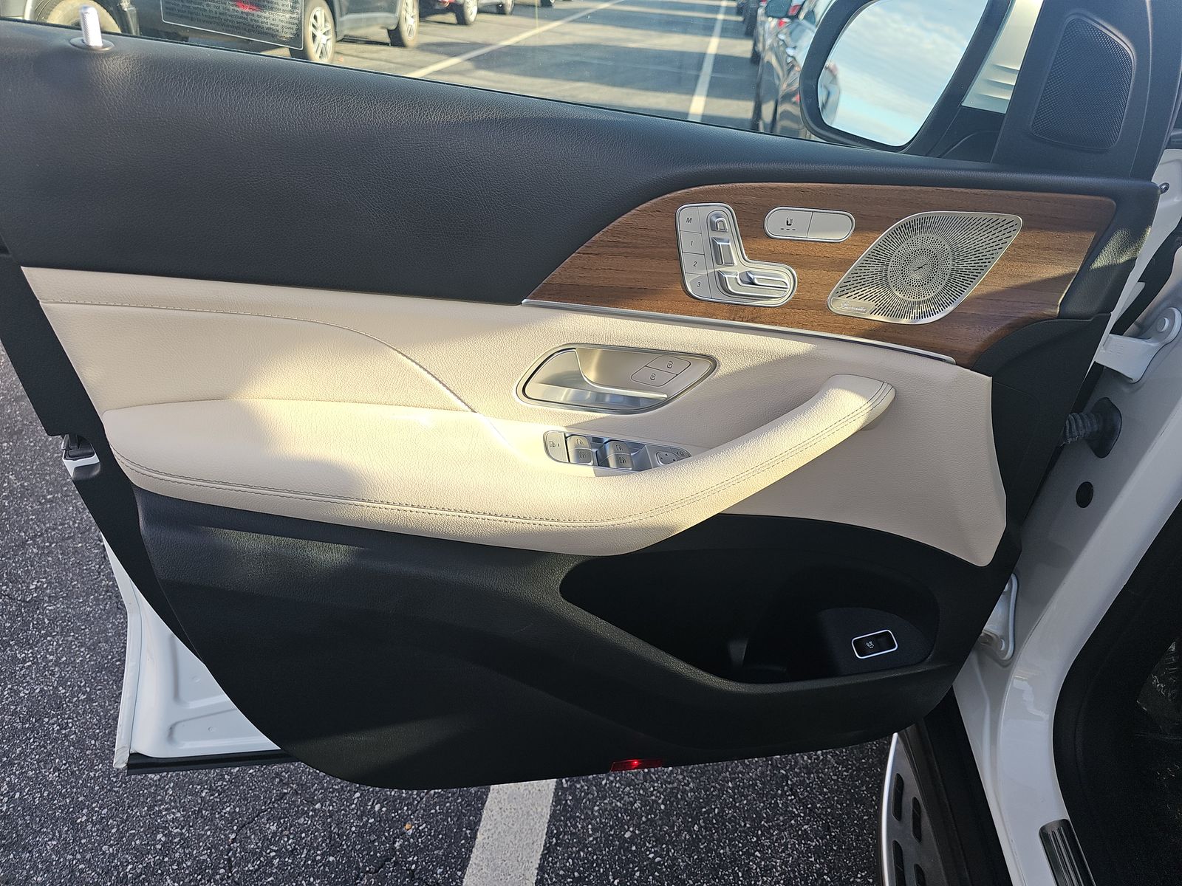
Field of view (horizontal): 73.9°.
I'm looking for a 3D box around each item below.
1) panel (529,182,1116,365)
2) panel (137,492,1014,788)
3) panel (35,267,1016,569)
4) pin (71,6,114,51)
[{"bbox_3d":[0.212,-0.152,0.695,0.530,0.162,0.045,2,33,-13],"label":"panel"},{"bbox_3d":[0.062,0.203,0.803,0.880,0.400,0.130,-1,33,-11],"label":"panel"},{"bbox_3d":[0.024,0.025,0.692,0.910,0.270,0.125,2,33,-13],"label":"panel"},{"bbox_3d":[-0.323,-0.268,0.509,0.025,0.028,0.025,-1,33,-11],"label":"pin"}]

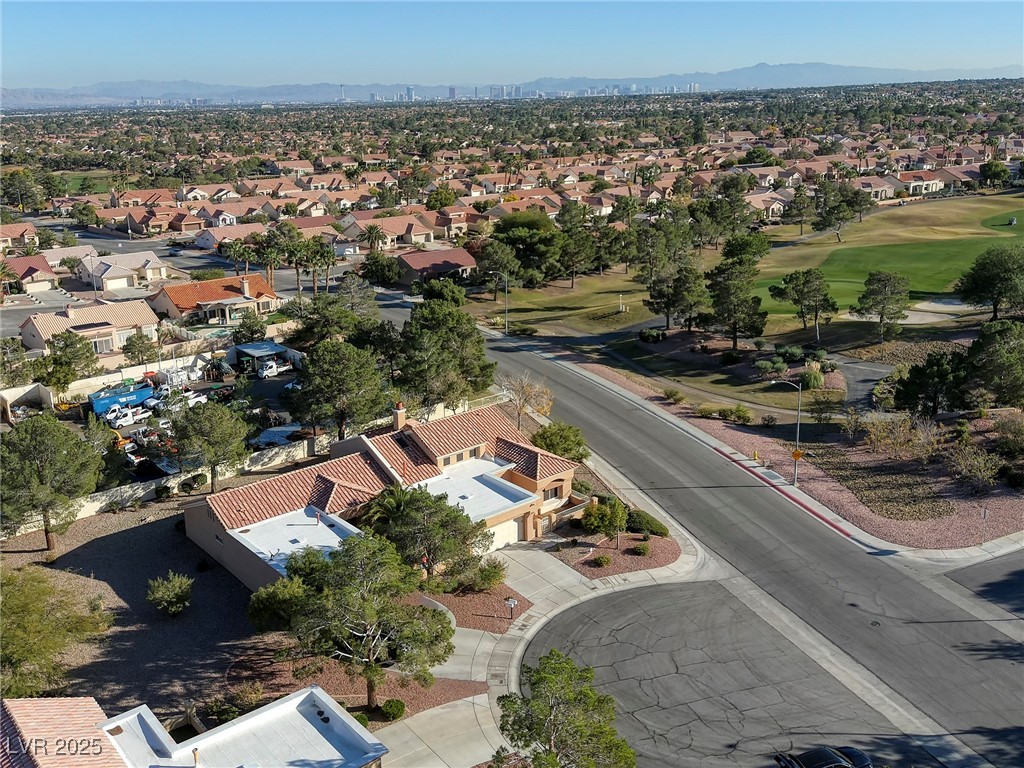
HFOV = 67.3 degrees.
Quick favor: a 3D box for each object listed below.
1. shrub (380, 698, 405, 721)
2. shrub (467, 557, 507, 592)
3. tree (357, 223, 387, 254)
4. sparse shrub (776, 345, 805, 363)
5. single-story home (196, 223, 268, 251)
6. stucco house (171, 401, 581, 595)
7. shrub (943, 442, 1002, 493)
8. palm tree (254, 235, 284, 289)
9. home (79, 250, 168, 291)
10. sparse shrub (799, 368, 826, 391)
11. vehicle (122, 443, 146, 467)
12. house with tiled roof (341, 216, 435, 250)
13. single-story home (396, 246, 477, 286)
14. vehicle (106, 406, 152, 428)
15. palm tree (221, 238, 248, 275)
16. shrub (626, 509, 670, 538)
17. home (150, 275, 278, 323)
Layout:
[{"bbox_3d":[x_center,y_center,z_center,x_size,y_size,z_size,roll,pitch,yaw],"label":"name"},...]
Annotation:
[{"bbox_3d":[-6.090,16.700,39.500,1.300,0.900,1.300,0,20,0],"label":"shrub"},{"bbox_3d":[-1.640,12.270,49.600,2.500,1.950,2.400,0,20,0],"label":"shrub"},{"bbox_3d":[-34.273,-35.894,187.656,6.500,7.400,6.500,0,21,0],"label":"tree"},{"bbox_3d":[33.470,-3.670,92.500,3.200,1.900,2.800,0,20,0],"label":"sparse shrub"},{"bbox_3d":[-69.911,-37.142,194.398,15.000,5.000,13.500,-15,25,-35],"label":"single-story home"},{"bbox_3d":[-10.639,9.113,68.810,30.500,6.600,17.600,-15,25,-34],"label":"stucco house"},{"bbox_3d":[45.517,8.155,75.352,4.800,3.800,4.500,0,21,0],"label":"shrub"},{"bbox_3d":[-39.800,-19.600,125.000,4.300,8.900,4.300,0,20,0],"label":"palm tree"},{"bbox_3d":[-80.001,-23.603,158.447,15.100,4.900,13.500,-14,25,-33],"label":"home"},{"bbox_3d":[32.620,-0.450,83.500,2.800,2.200,2.800,0,20,0],"label":"sparse shrub"},{"bbox_3d":[-39.338,7.335,80.313,4.400,1.850,1.900,-16,26,-37],"label":"vehicle"},{"bbox_3d":[-32.306,-40.532,203.149,18.000,5.200,19.000,-14,25,-32],"label":"house with tiled roof"},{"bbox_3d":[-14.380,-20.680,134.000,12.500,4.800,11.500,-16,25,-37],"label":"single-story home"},{"bbox_3d":[-37.100,3.000,74.700,3.600,1.800,1.550,-16,25,-37],"label":"vehicle"},{"bbox_3d":[-46.300,-20.200,128.200,4.000,8.200,4.000,0,20,0],"label":"palm tree"},{"bbox_3d":[11.888,12.177,68.331,2.100,1.200,3.400,-14,25,-32],"label":"shrub"},{"bbox_3d":[-52.838,-15.568,136.742,17.500,5.100,17.000,-16,26,-36],"label":"home"}]

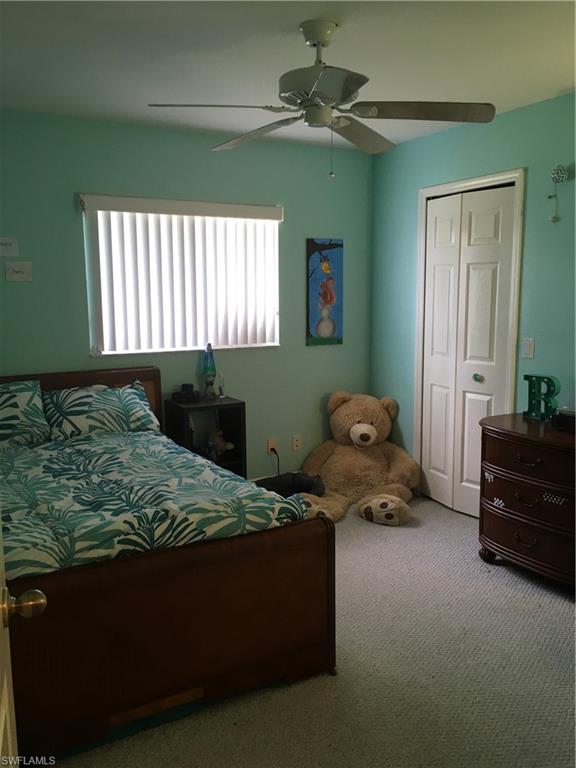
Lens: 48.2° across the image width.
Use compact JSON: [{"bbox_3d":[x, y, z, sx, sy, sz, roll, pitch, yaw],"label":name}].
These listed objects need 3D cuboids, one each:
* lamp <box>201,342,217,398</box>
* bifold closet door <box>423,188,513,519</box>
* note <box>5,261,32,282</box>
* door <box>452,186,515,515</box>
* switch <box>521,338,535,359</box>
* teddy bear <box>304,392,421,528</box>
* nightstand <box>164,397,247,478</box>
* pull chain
[{"bbox_3d":[-0.515,-0.079,4.200,0.092,0.365,0.092,0,8,0],"label":"lamp"},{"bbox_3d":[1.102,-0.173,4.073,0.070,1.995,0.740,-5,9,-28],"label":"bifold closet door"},{"bbox_3d":[-1.541,-0.643,3.694,0.140,0.107,0.004,-5,9,-28],"label":"note"},{"bbox_3d":[1.188,-0.151,3.914,0.038,1.995,0.372,-6,10,-34],"label":"door"},{"bbox_3d":[1.335,-0.193,3.592,0.011,0.115,0.075,-5,9,-28],"label":"switch"},{"bbox_3d":[0.462,0.444,4.315,0.770,0.750,0.750,0,8,4],"label":"teddy bear"},{"bbox_3d":[-0.526,0.474,4.216,0.410,0.730,0.310,-5,9,-28],"label":"nightstand"},{"bbox_3d":[0.171,-0.901,2.495,0.017,0.185,0.017,-5,9,-28],"label":"pull chain"}]

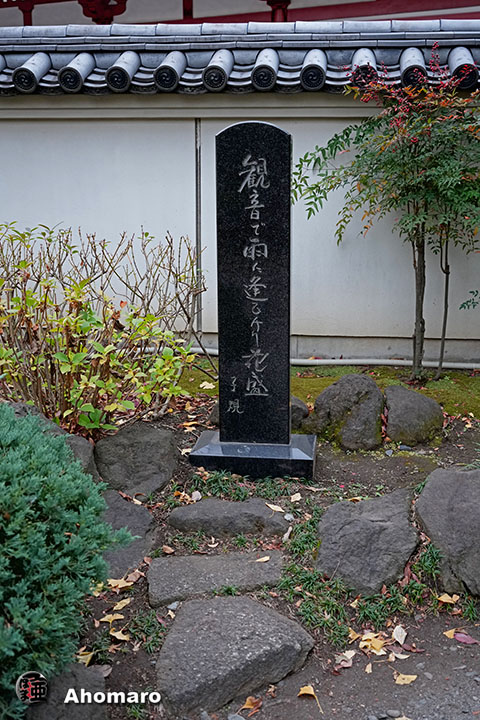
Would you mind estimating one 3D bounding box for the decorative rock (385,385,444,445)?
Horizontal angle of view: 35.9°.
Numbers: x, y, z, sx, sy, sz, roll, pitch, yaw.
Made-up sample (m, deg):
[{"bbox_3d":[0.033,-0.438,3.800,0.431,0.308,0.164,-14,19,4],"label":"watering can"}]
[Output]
[{"bbox_3d":[0.956,0.279,4.052,0.310,0.260,0.310,-1,12,0],"label":"decorative rock"}]

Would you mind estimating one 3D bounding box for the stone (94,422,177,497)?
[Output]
[{"bbox_3d":[-0.506,0.476,3.580,0.400,0.220,0.450,-1,12,0],"label":"stone"}]

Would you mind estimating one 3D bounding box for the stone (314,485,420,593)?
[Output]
[{"bbox_3d":[0.502,0.734,2.983,0.390,0.210,0.480,1,12,5],"label":"stone"}]

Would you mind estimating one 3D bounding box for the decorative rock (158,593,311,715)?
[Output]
[{"bbox_3d":[-0.067,0.940,2.433,0.475,0.130,0.450,-5,13,-21],"label":"decorative rock"}]

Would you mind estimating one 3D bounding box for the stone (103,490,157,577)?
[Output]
[{"bbox_3d":[-0.501,0.732,3.104,0.320,0.150,0.460,-1,12,0],"label":"stone"}]

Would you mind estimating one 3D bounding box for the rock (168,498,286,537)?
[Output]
[{"bbox_3d":[-0.049,0.669,3.163,0.490,0.110,0.260,1,12,5],"label":"rock"}]

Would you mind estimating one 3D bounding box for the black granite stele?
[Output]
[{"bbox_3d":[0.070,-0.268,3.469,0.576,1.600,0.360,1,12,7],"label":"black granite stele"}]

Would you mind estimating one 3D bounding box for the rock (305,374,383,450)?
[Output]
[{"bbox_3d":[0.558,0.266,3.987,0.410,0.330,0.380,1,12,5],"label":"rock"}]

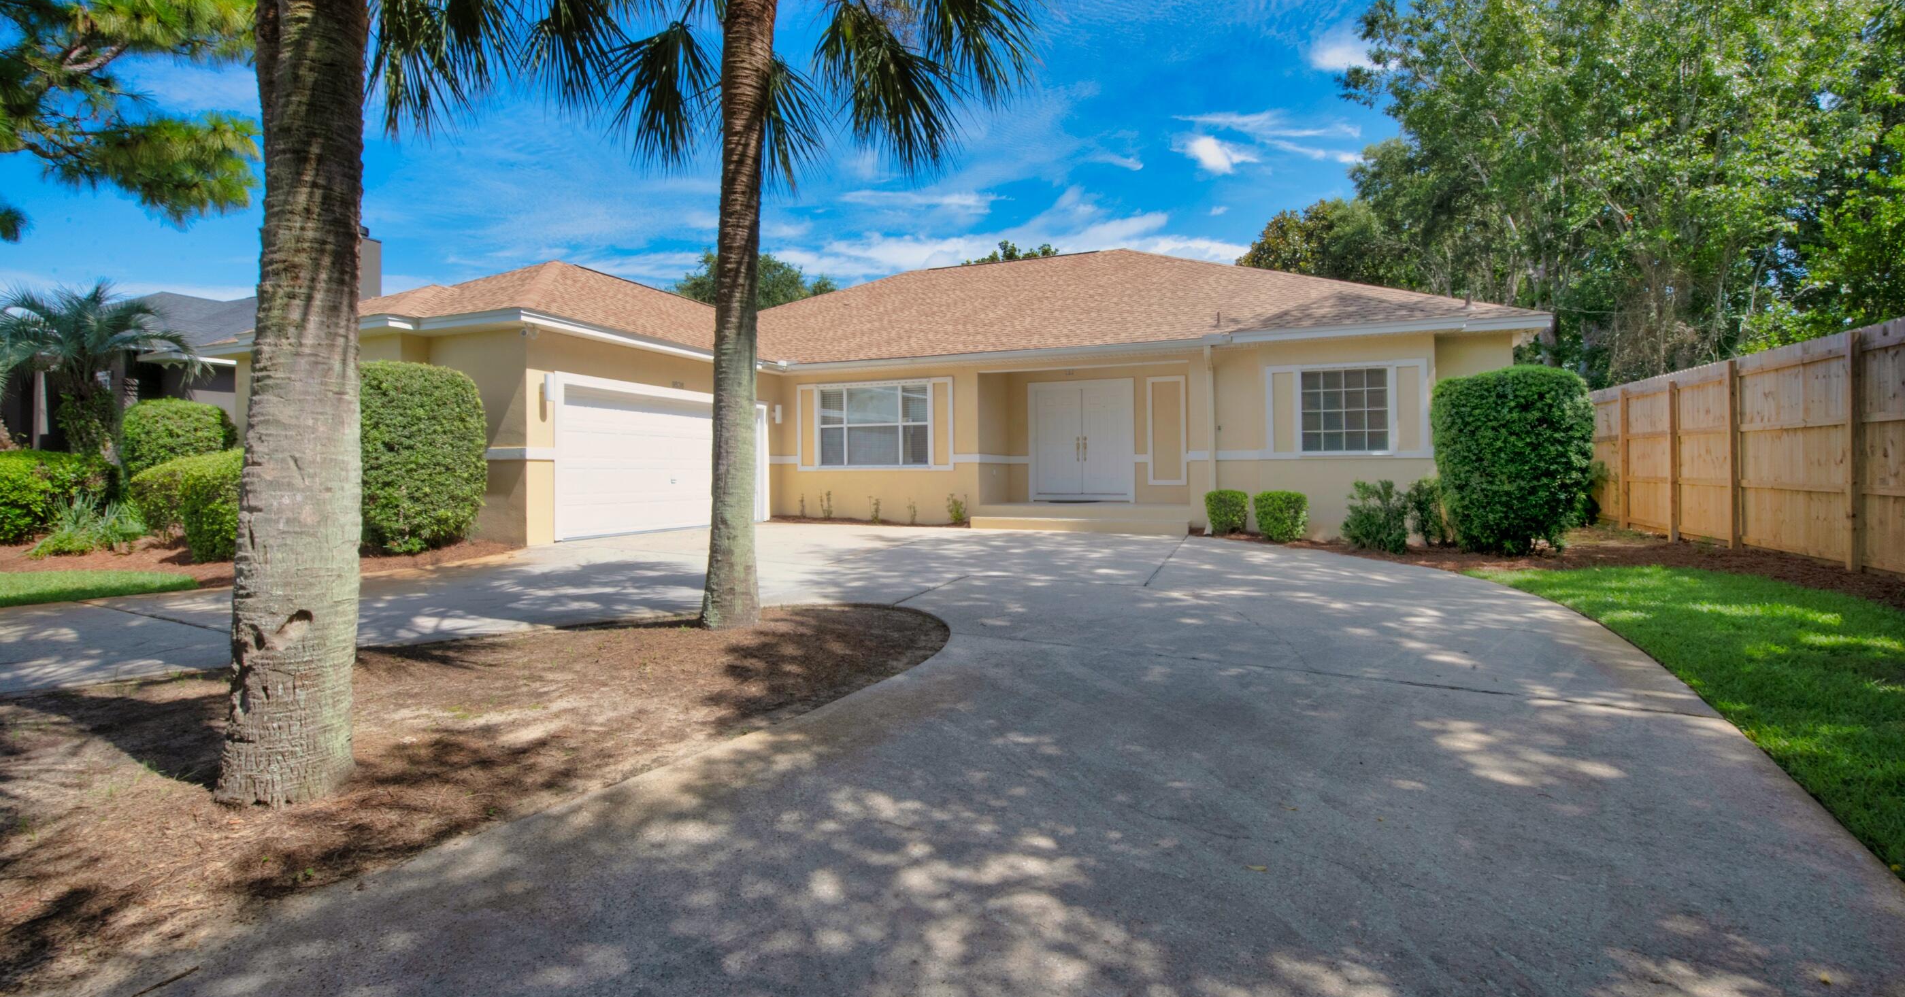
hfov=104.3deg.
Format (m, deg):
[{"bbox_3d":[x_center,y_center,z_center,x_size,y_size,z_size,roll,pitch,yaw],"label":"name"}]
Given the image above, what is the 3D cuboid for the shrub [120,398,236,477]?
[{"bbox_3d":[-13.389,-0.575,12.788,1.400,2.250,1.400,1,2,25],"label":"shrub"}]

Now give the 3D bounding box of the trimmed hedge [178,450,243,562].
[{"bbox_3d":[-8.419,0.059,8.707,1.000,1.270,1.000,1,2,25],"label":"trimmed hedge"}]

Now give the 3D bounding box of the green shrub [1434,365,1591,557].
[{"bbox_3d":[7.225,-0.487,9.589,1.600,2.300,1.600,1,2,25],"label":"green shrub"}]

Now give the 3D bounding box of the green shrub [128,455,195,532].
[{"bbox_3d":[-10.753,0.038,10.308,1.000,1.200,1.000,1,2,25],"label":"green shrub"}]

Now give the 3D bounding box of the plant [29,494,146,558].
[{"bbox_3d":[-10.751,0.326,9.217,0.950,0.700,0.900,1,2,25],"label":"plant"}]

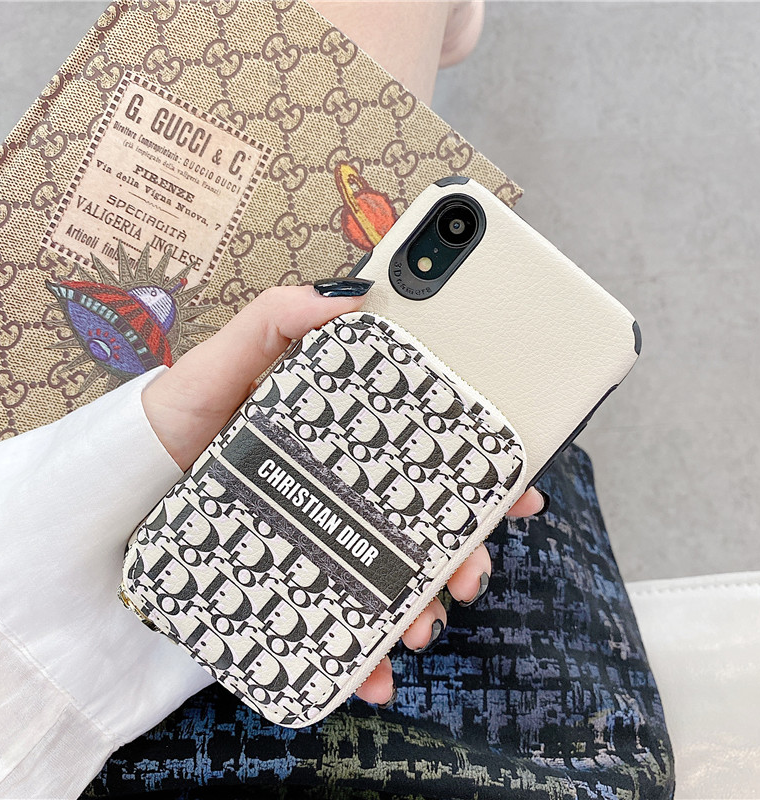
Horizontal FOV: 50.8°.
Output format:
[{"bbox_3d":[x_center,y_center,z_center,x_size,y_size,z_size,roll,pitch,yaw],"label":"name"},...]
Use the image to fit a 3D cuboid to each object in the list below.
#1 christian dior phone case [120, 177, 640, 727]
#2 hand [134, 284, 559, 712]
[{"bbox_3d":[0.002,0.015,0.234,0.080,0.027,0.156,41,88,-4],"label":"christian dior phone case"},{"bbox_3d":[-0.012,0.024,0.250,0.120,0.065,0.100,42,88,-4],"label":"hand"}]

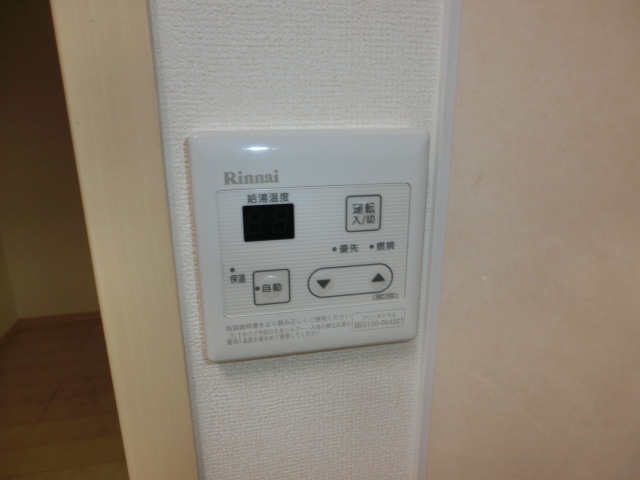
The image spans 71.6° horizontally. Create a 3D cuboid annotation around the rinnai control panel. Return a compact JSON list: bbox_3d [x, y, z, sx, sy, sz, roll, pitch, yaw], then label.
[{"bbox_3d":[-0.003,0.004,0.235,0.120,0.120,0.018,-3,16,-11],"label":"rinnai control panel"}]

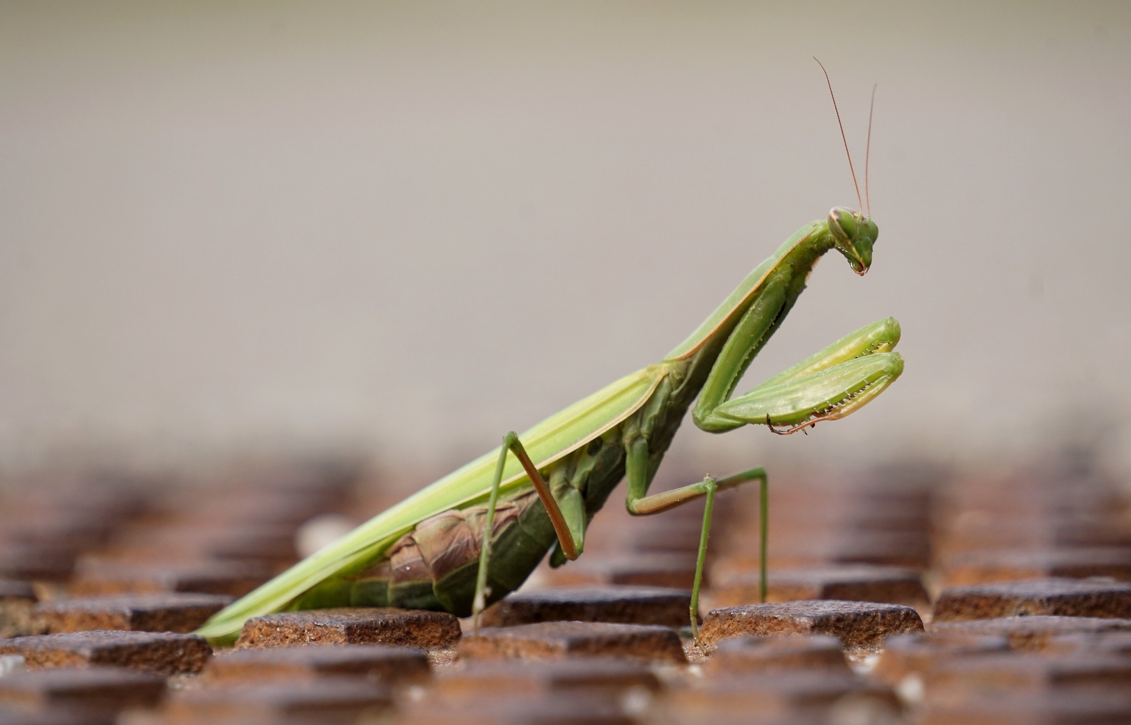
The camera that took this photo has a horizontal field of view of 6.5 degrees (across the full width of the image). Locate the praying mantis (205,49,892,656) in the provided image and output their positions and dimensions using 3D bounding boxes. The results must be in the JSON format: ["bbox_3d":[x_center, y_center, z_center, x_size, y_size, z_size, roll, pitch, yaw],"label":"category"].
[{"bbox_3d":[-0.001,-0.001,0.920,0.067,0.053,0.029,1,6,11],"label":"praying mantis"}]

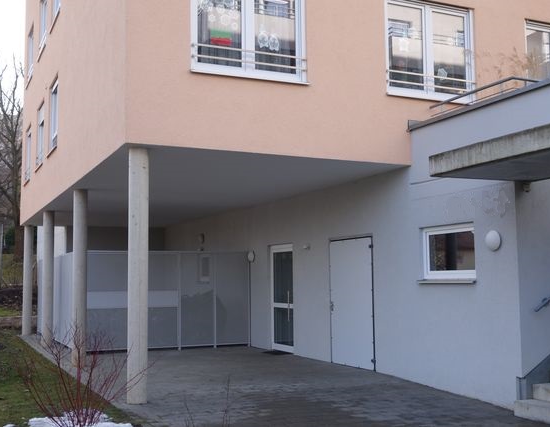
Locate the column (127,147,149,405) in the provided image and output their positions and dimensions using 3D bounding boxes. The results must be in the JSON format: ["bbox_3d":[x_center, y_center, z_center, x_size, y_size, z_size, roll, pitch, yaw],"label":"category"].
[{"bbox_3d":[-1.732,0.763,9.171,0.246,3.162,0.246,2,-6,-24],"label":"column"}]

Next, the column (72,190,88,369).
[{"bbox_3d":[-3.547,1.156,13.239,0.246,3.150,0.246,2,-6,-24],"label":"column"}]

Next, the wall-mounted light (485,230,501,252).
[{"bbox_3d":[2.672,0.335,8.983,0.100,0.260,0.263,2,-6,-24],"label":"wall-mounted light"}]

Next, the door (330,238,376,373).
[{"bbox_3d":[1.304,1.465,12.123,0.070,2.137,1.402,2,-6,-24],"label":"door"}]

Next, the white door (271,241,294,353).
[{"bbox_3d":[0.204,1.701,14.652,0.090,2.105,1.116,2,-6,-24],"label":"white door"}]

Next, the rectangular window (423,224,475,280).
[{"bbox_3d":[2.398,0.531,9.887,0.100,0.725,1.135,2,-6,-24],"label":"rectangular window"}]

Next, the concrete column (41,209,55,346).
[{"bbox_3d":[-5.385,1.564,17.295,0.246,3.168,0.246,2,-6,-24],"label":"concrete column"}]

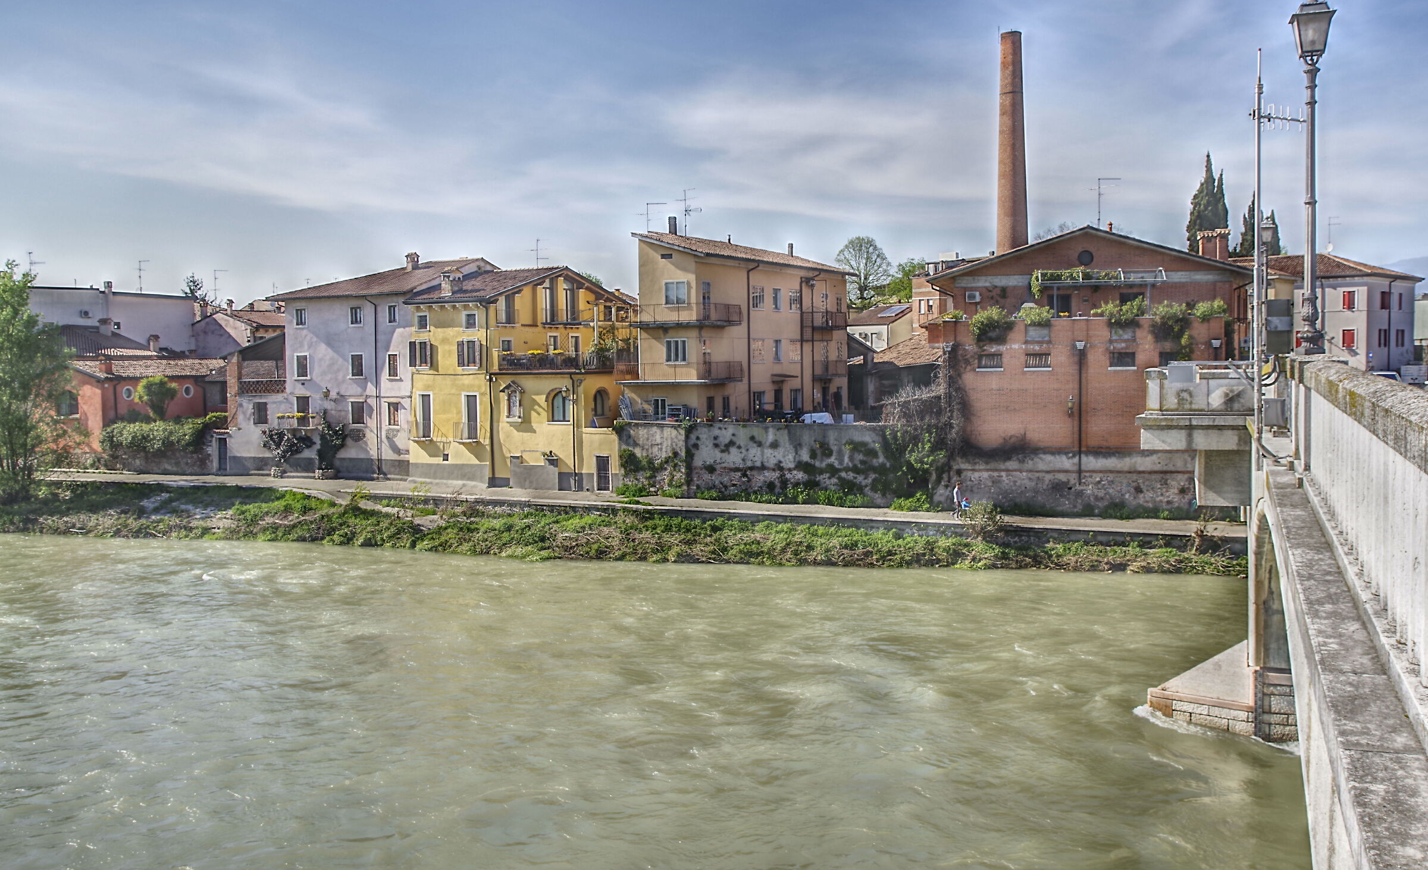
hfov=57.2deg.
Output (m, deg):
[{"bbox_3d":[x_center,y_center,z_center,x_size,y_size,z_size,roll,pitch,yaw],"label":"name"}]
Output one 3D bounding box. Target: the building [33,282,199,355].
[{"bbox_3d":[-56.843,-7.043,117.975,8.500,11.400,18.500,1,3,24],"label":"building"}]

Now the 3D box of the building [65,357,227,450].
[{"bbox_3d":[-43.015,-2.360,96.295,7.600,6.350,9.800,2,4,32],"label":"building"}]

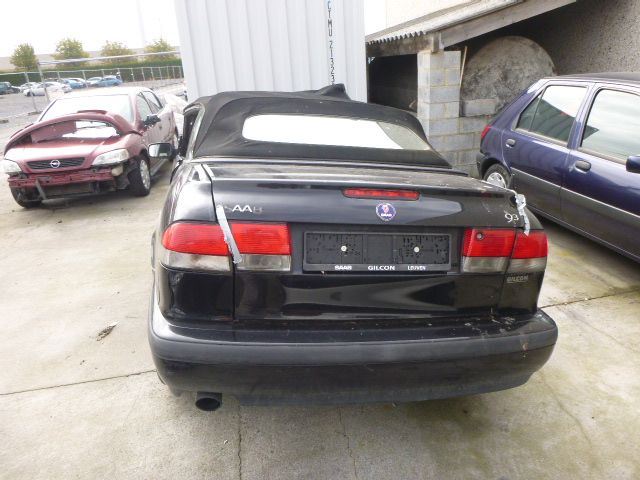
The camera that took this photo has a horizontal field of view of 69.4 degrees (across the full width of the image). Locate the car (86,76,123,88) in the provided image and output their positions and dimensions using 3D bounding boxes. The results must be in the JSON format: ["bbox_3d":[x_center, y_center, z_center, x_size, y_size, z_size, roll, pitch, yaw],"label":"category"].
[{"bbox_3d":[-29.701,-21.836,64.000,4.200,1.450,1.750,-9,20,-14],"label":"car"}]

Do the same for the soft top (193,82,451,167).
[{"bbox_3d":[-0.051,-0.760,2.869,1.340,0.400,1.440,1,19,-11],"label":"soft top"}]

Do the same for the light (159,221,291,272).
[{"bbox_3d":[-0.319,0.015,1.568,0.430,0.177,0.190,1,19,-11],"label":"light"}]

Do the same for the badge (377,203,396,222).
[{"bbox_3d":[0.230,-0.095,1.597,0.066,0.066,0.008,1,-6,-11],"label":"badge"}]

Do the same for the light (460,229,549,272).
[{"bbox_3d":[0.711,0.030,1.772,0.430,0.177,0.190,1,19,-11],"label":"light"}]

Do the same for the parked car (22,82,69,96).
[{"bbox_3d":[-30.234,-16.606,51.000,4.300,1.450,1.750,-5,20,-2],"label":"parked car"}]

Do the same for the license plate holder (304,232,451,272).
[{"bbox_3d":[0.208,0.043,1.606,0.530,0.135,0.022,1,2,-11],"label":"license plate holder"}]

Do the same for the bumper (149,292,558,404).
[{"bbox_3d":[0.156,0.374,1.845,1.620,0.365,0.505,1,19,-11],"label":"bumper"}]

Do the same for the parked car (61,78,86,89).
[{"bbox_3d":[-35.056,-22.276,66.000,4.200,1.450,1.750,8,23,30],"label":"parked car"}]

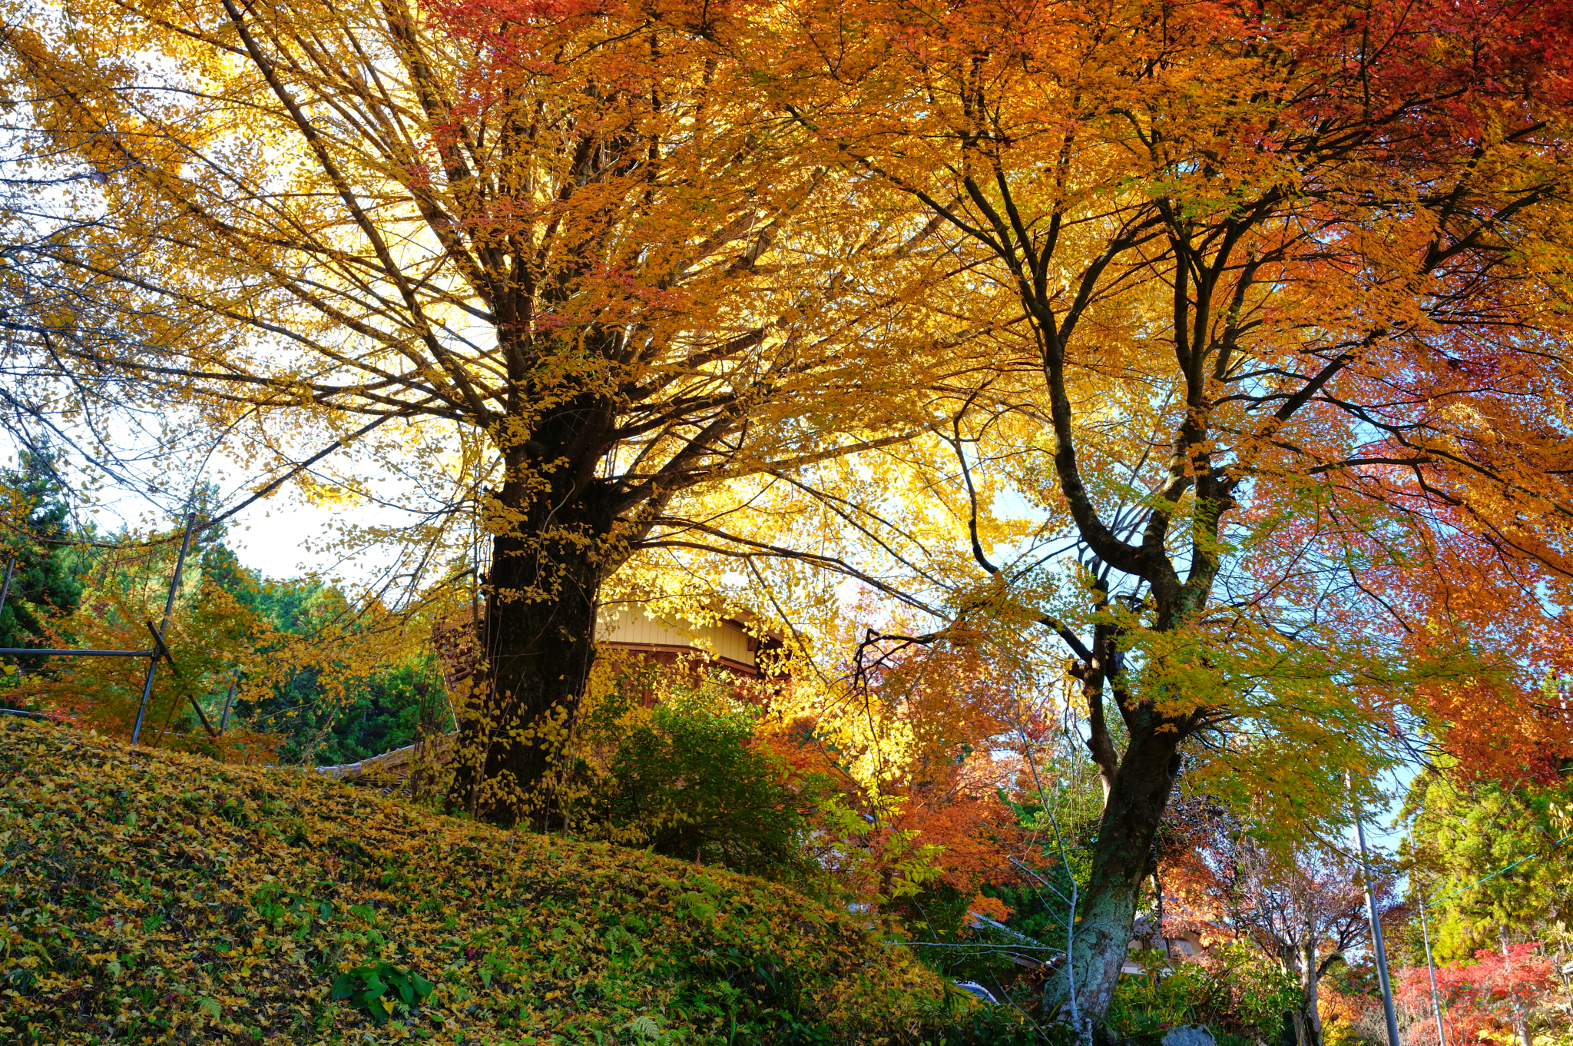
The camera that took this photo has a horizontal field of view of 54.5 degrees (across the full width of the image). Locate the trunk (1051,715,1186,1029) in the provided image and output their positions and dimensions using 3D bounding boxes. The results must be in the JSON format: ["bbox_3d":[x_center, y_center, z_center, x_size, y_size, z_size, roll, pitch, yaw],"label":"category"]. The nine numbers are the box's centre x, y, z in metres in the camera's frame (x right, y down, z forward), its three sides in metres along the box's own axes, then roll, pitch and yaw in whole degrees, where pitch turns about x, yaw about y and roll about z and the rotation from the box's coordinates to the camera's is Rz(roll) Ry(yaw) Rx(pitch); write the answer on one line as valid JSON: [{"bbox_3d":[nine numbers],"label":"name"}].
[{"bbox_3d":[2.000,2.050,9.163,0.440,1.926,0.420,13,-23,20],"label":"trunk"}]

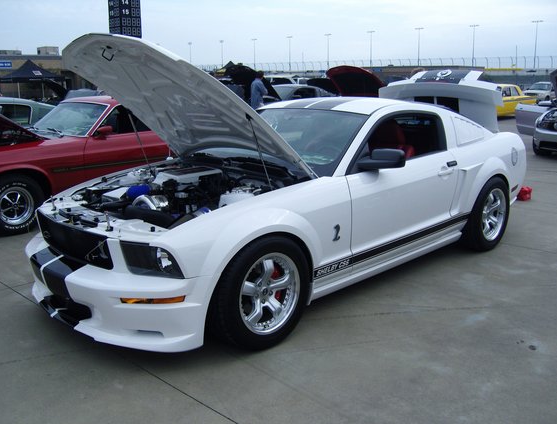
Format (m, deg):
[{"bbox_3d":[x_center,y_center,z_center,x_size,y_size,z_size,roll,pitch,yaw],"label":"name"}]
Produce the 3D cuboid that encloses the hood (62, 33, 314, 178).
[{"bbox_3d":[-0.656,-0.685,3.532,1.500,0.210,1.400,14,-19,45],"label":"hood"}]

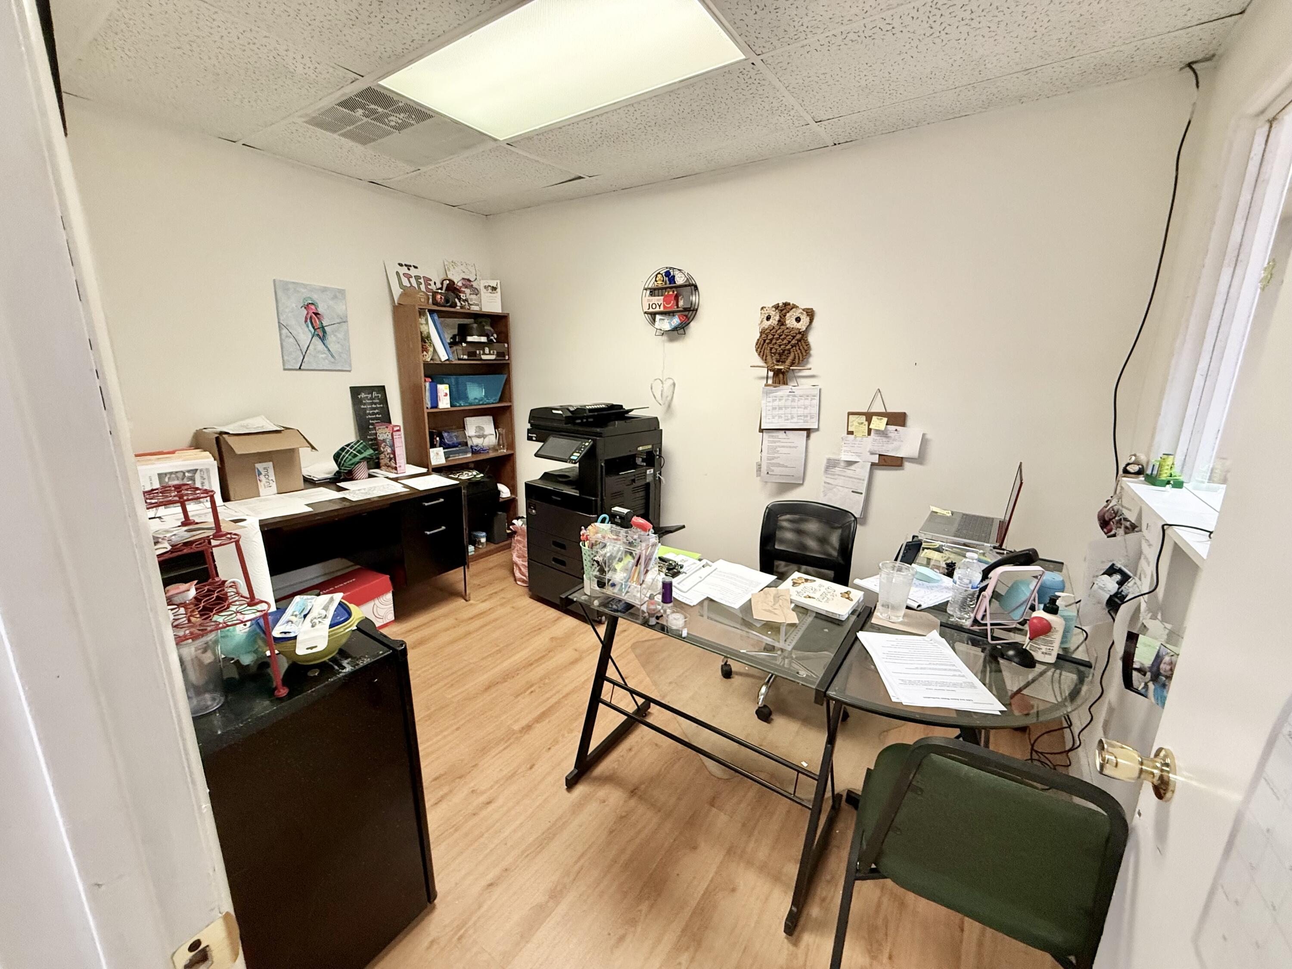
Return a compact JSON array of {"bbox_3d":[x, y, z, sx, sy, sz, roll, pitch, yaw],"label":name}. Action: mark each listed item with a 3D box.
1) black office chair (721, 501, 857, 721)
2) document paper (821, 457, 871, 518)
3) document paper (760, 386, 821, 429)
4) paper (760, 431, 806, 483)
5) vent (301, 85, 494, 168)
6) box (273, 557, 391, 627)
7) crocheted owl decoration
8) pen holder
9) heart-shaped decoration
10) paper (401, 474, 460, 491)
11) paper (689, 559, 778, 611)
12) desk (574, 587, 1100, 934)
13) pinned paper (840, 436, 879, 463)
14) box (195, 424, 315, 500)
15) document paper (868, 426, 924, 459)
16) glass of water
[{"bbox_3d":[0.625,0.499,2.216,0.570,0.830,0.600,10,16,33],"label":"black office chair"},{"bbox_3d":[0.988,0.021,2.604,0.216,0.279,0.012,15,19,32],"label":"document paper"},{"bbox_3d":[0.736,-0.389,2.674,0.288,0.213,0.010,10,16,33],"label":"document paper"},{"bbox_3d":[0.726,-0.141,2.753,0.222,0.280,0.015,10,17,33],"label":"paper"},{"bbox_3d":[-1.087,-1.585,2.342,0.600,0.040,0.610,10,17,33],"label":"vent"},{"bbox_3d":[-1.601,0.668,2.677,0.240,0.270,0.530,7,15,23],"label":"box"},{"bbox_3d":[0.690,-0.707,2.638,0.300,0.410,0.070,10,17,33],"label":"crocheted owl decoration"},{"bbox_3d":[-0.072,0.231,1.481,0.225,0.215,0.130,10,16,33],"label":"pen holder"},{"bbox_3d":[0.101,-0.540,3.074,0.172,0.170,0.015,10,16,33],"label":"heart-shaped decoration"},{"bbox_3d":[-1.214,-0.014,2.922,0.279,0.008,0.220,13,18,40],"label":"paper"},{"bbox_3d":[0.261,0.308,1.653,0.216,0.010,0.285,10,16,35],"label":"paper"},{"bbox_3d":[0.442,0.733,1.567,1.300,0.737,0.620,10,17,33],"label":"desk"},{"bbox_3d":[1.037,-0.166,2.525,0.176,0.127,0.012,10,17,33],"label":"pinned paper"},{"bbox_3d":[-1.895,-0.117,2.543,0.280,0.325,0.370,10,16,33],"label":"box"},{"bbox_3d":[1.156,-0.195,2.427,0.215,0.130,0.012,10,16,33],"label":"document paper"},{"bbox_3d":[0.693,0.299,1.454,0.100,0.140,0.100,10,17,33],"label":"glass of water"}]

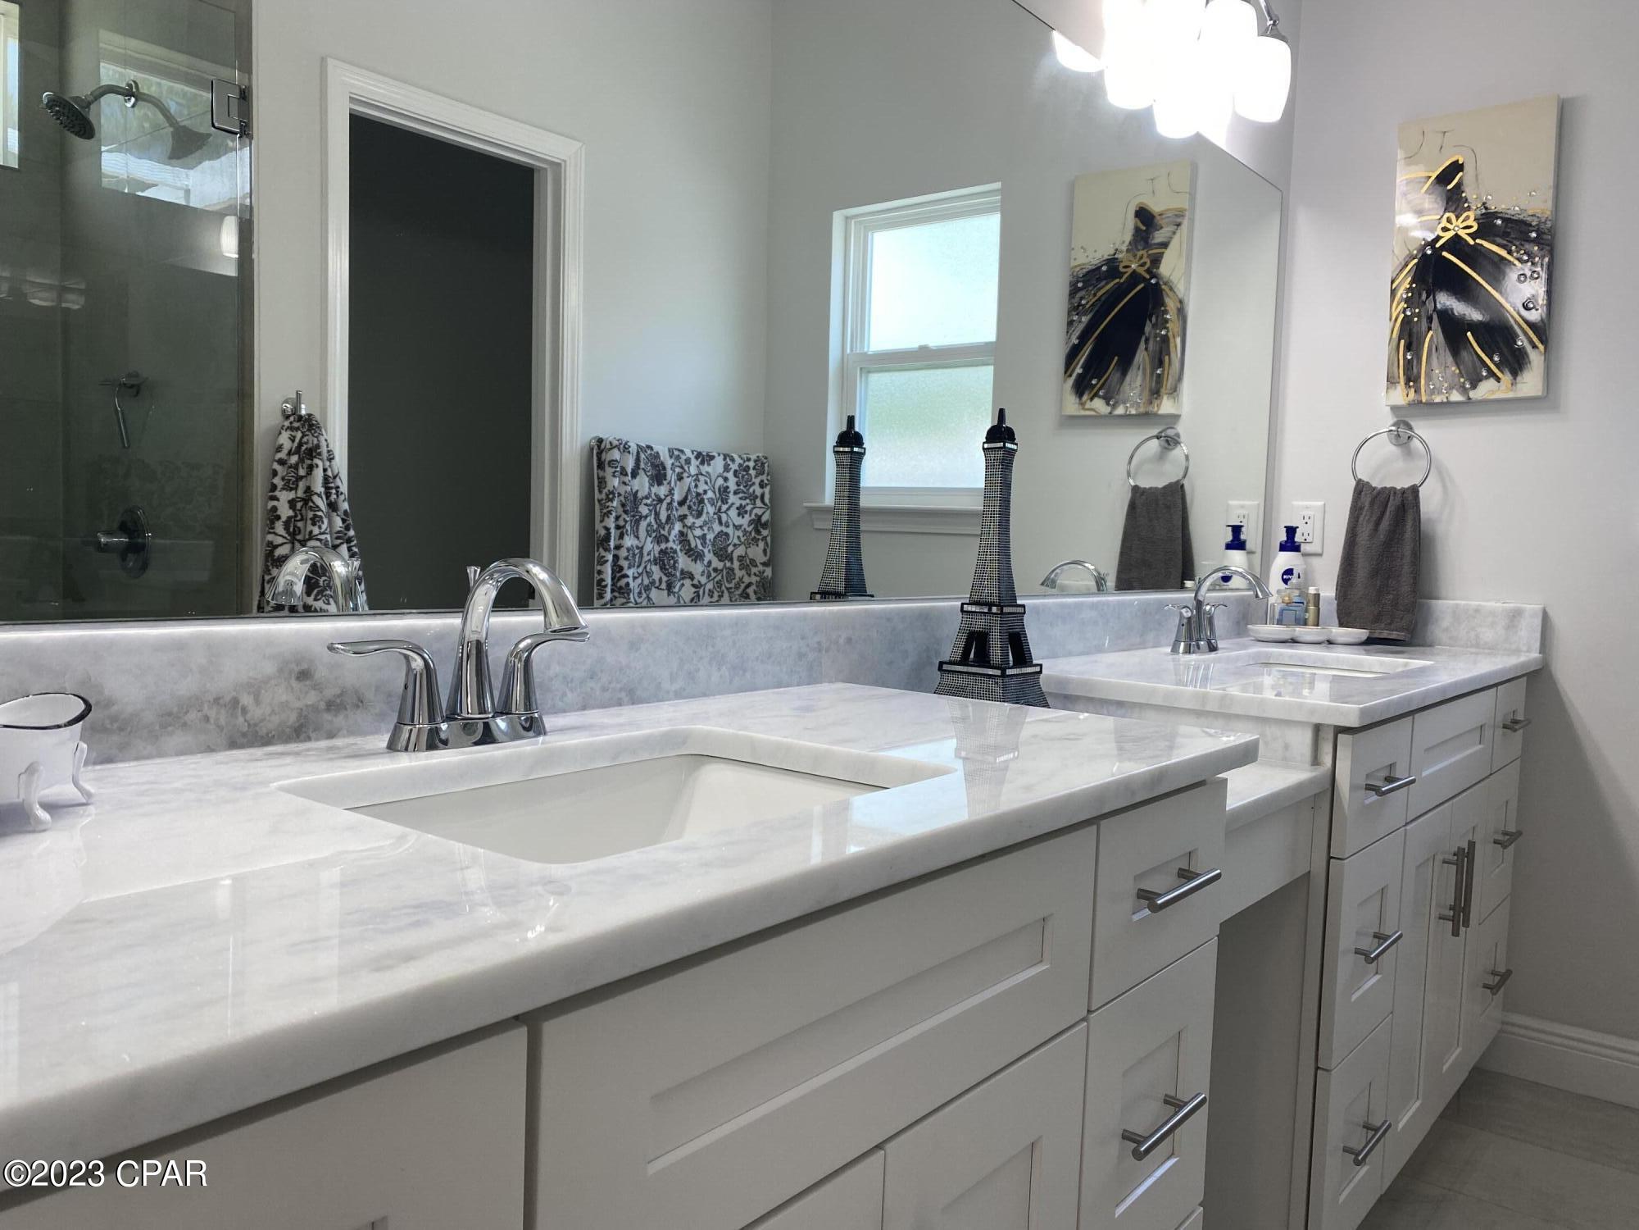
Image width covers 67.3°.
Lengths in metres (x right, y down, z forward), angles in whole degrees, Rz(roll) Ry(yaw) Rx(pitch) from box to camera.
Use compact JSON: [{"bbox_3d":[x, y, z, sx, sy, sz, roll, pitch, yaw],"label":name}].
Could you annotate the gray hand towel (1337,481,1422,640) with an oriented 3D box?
[{"bbox_3d":[1.236,-0.124,2.725,0.175,0.357,0.060,5,4,39],"label":"gray hand towel"}]

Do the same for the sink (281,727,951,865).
[{"bbox_3d":[-0.142,0.210,0.968,0.330,0.160,0.460,5,4,39],"label":"sink"}]

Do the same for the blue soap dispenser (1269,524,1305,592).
[{"bbox_3d":[1.079,-0.077,2.838,0.086,0.256,0.058,3,4,17],"label":"blue soap dispenser"}]

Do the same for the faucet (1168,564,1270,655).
[{"bbox_3d":[0.767,-0.010,2.330,0.187,0.169,0.268,5,4,39],"label":"faucet"}]

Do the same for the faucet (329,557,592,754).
[{"bbox_3d":[-0.264,0.033,1.059,0.187,0.168,0.268,5,4,39],"label":"faucet"}]

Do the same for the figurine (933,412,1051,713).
[{"bbox_3d":[0.242,-0.046,1.698,0.145,0.472,0.145,5,4,39],"label":"figurine"}]

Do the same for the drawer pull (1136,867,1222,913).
[{"bbox_3d":[0.340,0.260,1.176,0.036,0.012,0.158,5,4,39],"label":"drawer pull"}]

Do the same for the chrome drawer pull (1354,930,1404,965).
[{"bbox_3d":[0.802,0.473,1.767,0.036,0.012,0.158,5,4,39],"label":"chrome drawer pull"}]

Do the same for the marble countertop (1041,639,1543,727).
[{"bbox_3d":[0.874,0.098,2.260,0.585,0.032,1.310,5,4,39],"label":"marble countertop"}]

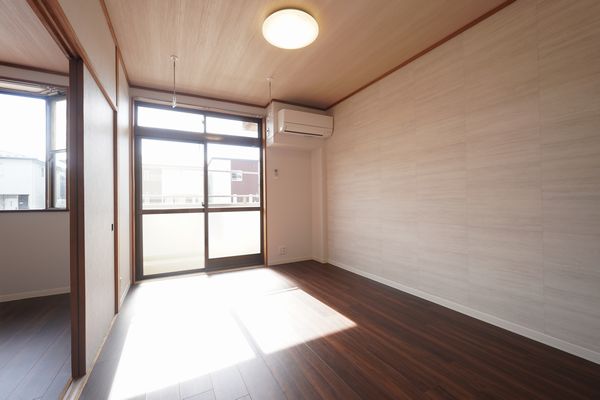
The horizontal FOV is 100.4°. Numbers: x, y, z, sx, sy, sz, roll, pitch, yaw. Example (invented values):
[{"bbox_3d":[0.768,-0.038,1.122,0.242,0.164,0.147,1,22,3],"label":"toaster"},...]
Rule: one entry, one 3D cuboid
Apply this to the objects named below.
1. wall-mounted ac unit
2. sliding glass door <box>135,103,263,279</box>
[{"bbox_3d":[0.101,-1.107,3.673,0.800,0.295,0.225,0,0,-27],"label":"wall-mounted ac unit"},{"bbox_3d":[-1.314,-0.113,3.521,1.680,2.250,0.100,0,0,-27],"label":"sliding glass door"}]

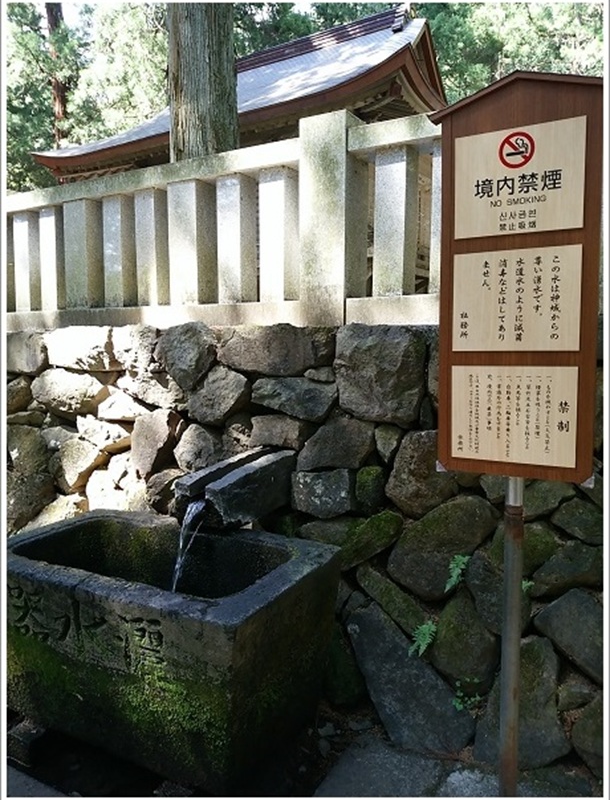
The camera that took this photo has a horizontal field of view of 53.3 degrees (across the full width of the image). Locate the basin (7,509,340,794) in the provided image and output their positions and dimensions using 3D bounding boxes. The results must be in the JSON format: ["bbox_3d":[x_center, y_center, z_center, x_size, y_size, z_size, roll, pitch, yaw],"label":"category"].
[{"bbox_3d":[-0.621,0.861,2.411,1.328,0.512,0.793,2,5,26],"label":"basin"}]

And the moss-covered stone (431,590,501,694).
[{"bbox_3d":[0.616,0.942,2.363,0.271,0.415,0.220,3,6,30],"label":"moss-covered stone"}]

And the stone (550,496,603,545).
[{"bbox_3d":[0.984,0.424,2.162,0.190,0.135,0.160,2,5,29],"label":"stone"}]

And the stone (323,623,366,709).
[{"bbox_3d":[0.145,1.089,2.522,0.193,0.271,0.200,2,5,29],"label":"stone"}]

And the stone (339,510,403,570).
[{"bbox_3d":[0.276,0.592,2.561,0.289,0.256,0.200,3,6,30],"label":"stone"}]

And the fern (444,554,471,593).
[{"bbox_3d":[0.569,0.646,2.268,0.087,0.122,0.070,2,5,29],"label":"fern"}]

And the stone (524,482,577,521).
[{"bbox_3d":[0.879,0.357,2.231,0.205,0.130,0.160,2,5,29],"label":"stone"}]

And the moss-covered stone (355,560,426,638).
[{"bbox_3d":[0.344,0.795,2.448,0.269,0.236,0.160,2,5,29],"label":"moss-covered stone"}]

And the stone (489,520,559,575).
[{"bbox_3d":[0.815,0.550,2.268,0.249,0.203,0.200,3,6,30],"label":"stone"}]

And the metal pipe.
[{"bbox_3d":[0.666,0.781,1.951,0.060,1.074,0.060,3,6,30],"label":"metal pipe"}]

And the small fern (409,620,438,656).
[{"bbox_3d":[0.457,0.927,2.364,0.112,0.143,0.080,3,6,30],"label":"small fern"}]

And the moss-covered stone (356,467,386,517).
[{"bbox_3d":[0.277,0.388,2.576,0.143,0.214,0.150,3,6,30],"label":"moss-covered stone"}]

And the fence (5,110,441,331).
[{"bbox_3d":[-0.570,-0.819,3.151,2.807,0.915,0.200,2,5,29],"label":"fence"}]

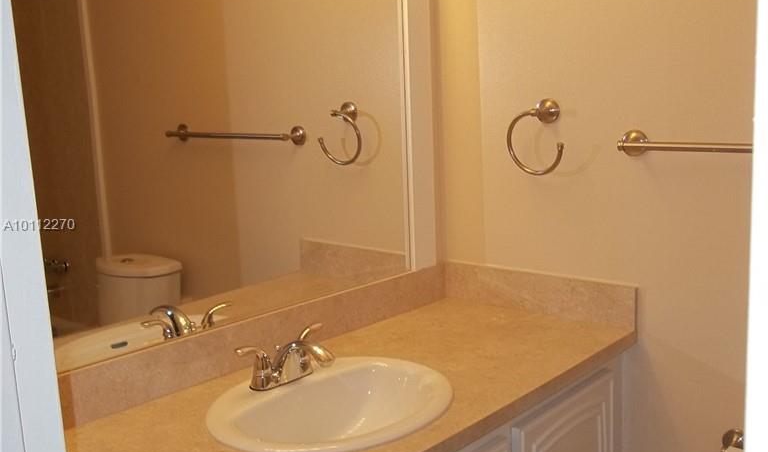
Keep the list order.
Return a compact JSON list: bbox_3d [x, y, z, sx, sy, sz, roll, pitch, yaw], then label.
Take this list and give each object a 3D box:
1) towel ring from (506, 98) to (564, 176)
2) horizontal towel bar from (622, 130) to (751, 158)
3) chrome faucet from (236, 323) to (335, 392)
[{"bbox_3d":[0.365,-0.208,1.877,0.161,0.179,0.070,7,13,42],"label":"towel ring"},{"bbox_3d":[0.770,-0.148,1.511,0.675,0.056,0.070,7,13,42],"label":"horizontal towel bar"},{"bbox_3d":[-0.165,0.261,1.536,0.155,0.090,0.225,7,13,42],"label":"chrome faucet"}]

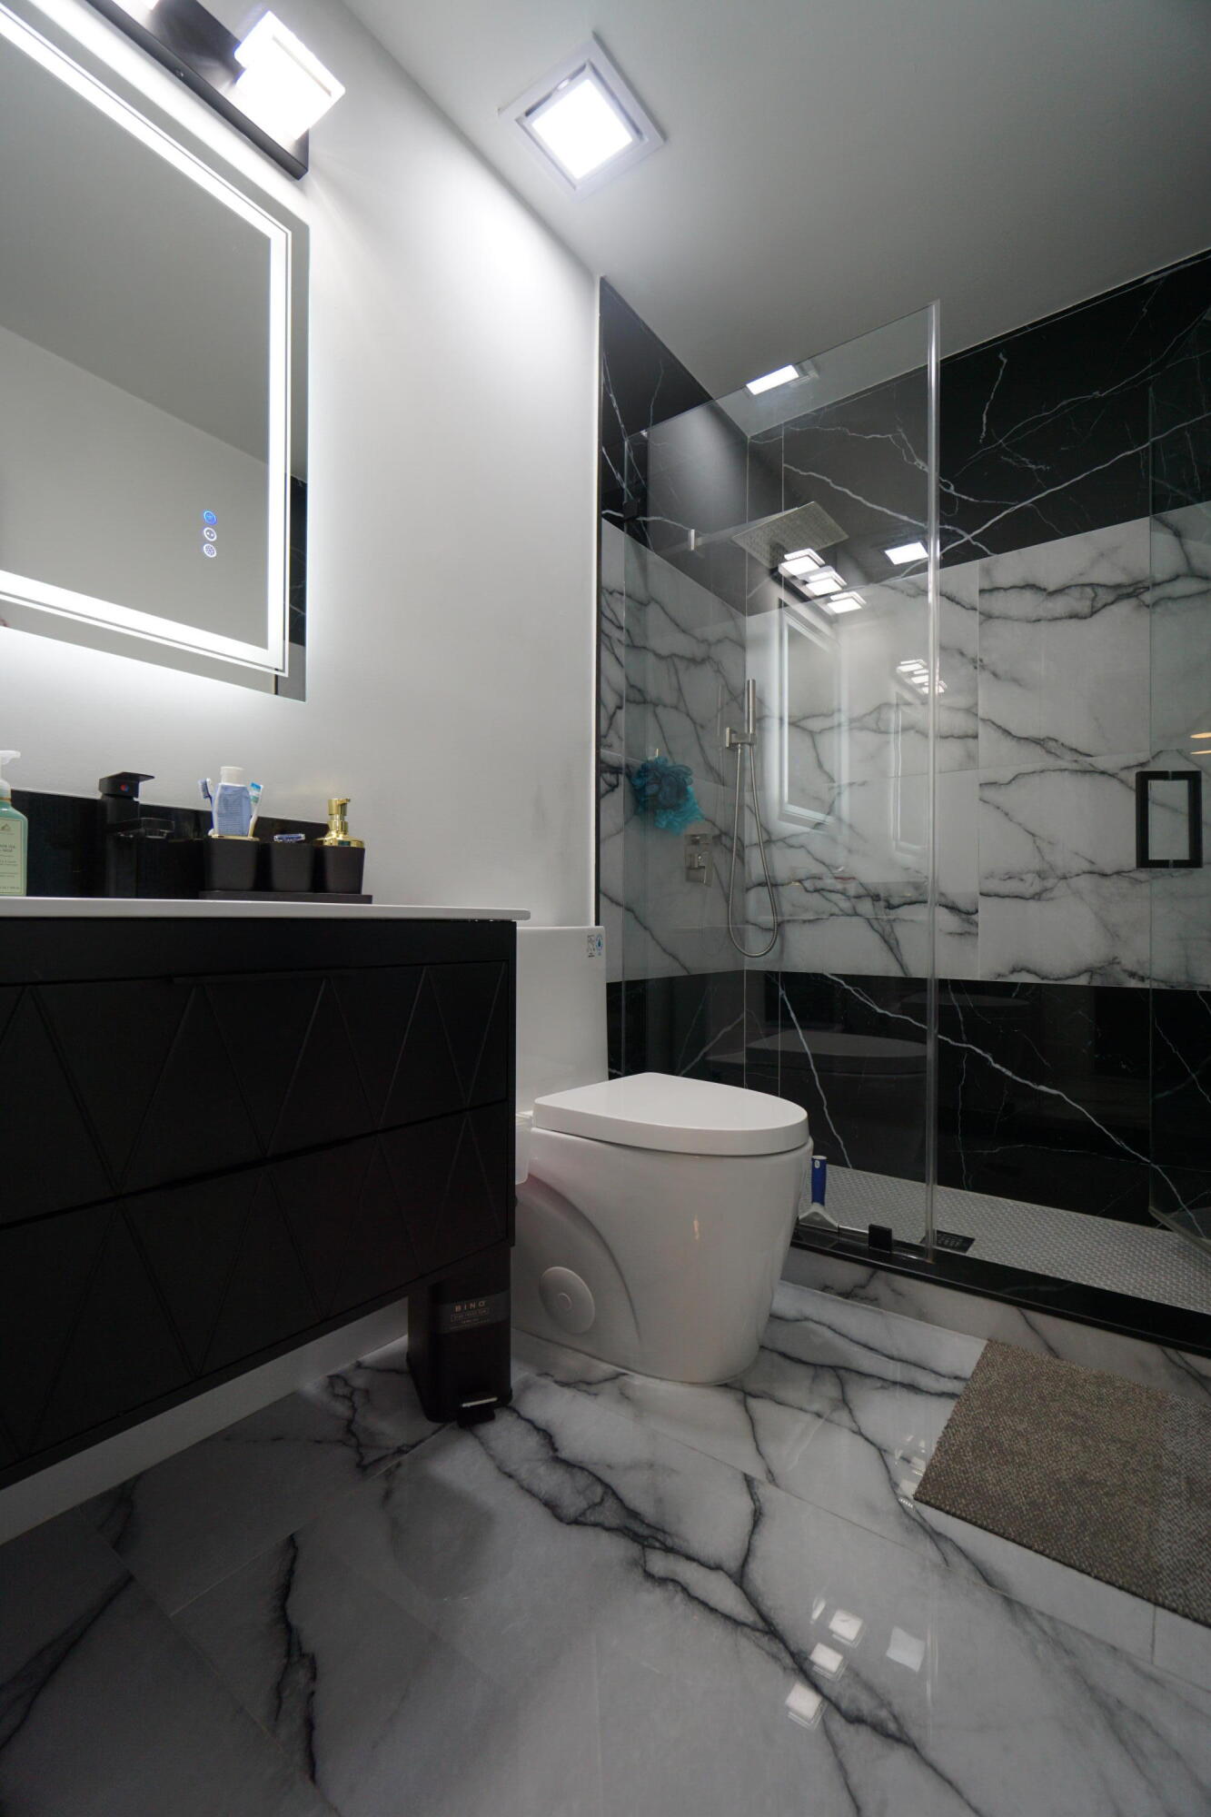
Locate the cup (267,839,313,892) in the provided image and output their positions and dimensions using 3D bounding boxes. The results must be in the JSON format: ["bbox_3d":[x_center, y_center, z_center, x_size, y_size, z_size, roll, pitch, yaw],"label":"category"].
[{"bbox_3d":[-0.492,-0.061,1.173,0.067,0.078,0.067,1,-1,-39],"label":"cup"}]

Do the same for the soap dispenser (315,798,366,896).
[{"bbox_3d":[-0.429,-0.100,1.224,0.067,0.159,0.070,2,-1,-45],"label":"soap dispenser"}]

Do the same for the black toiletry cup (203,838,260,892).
[{"bbox_3d":[-0.556,-0.063,1.122,0.067,0.079,0.067,1,-1,-39],"label":"black toiletry cup"}]

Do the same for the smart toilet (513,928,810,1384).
[{"bbox_3d":[0.085,0.436,1.516,0.680,0.785,0.392,0,-1,38],"label":"smart toilet"}]

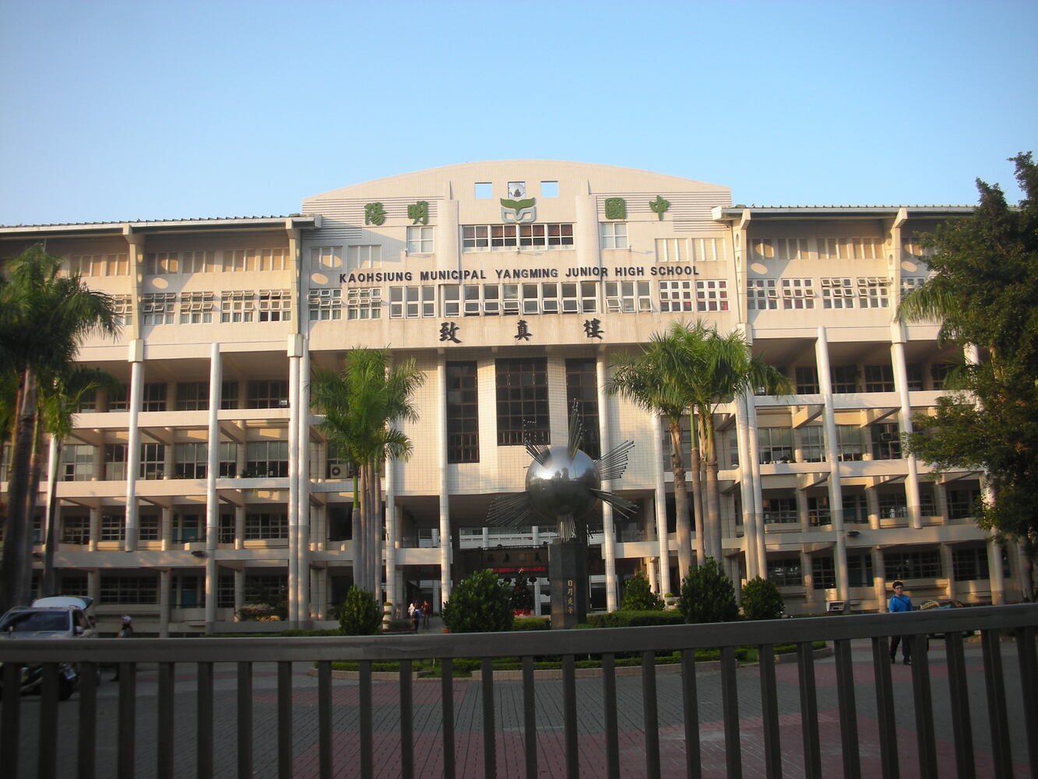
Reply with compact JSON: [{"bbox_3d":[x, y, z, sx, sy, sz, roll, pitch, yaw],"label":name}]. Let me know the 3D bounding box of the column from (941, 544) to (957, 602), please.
[{"bbox_3d":[26.281,11.240,63.987,0.650,3.506,0.650,-1,-11,-2],"label":"column"}]

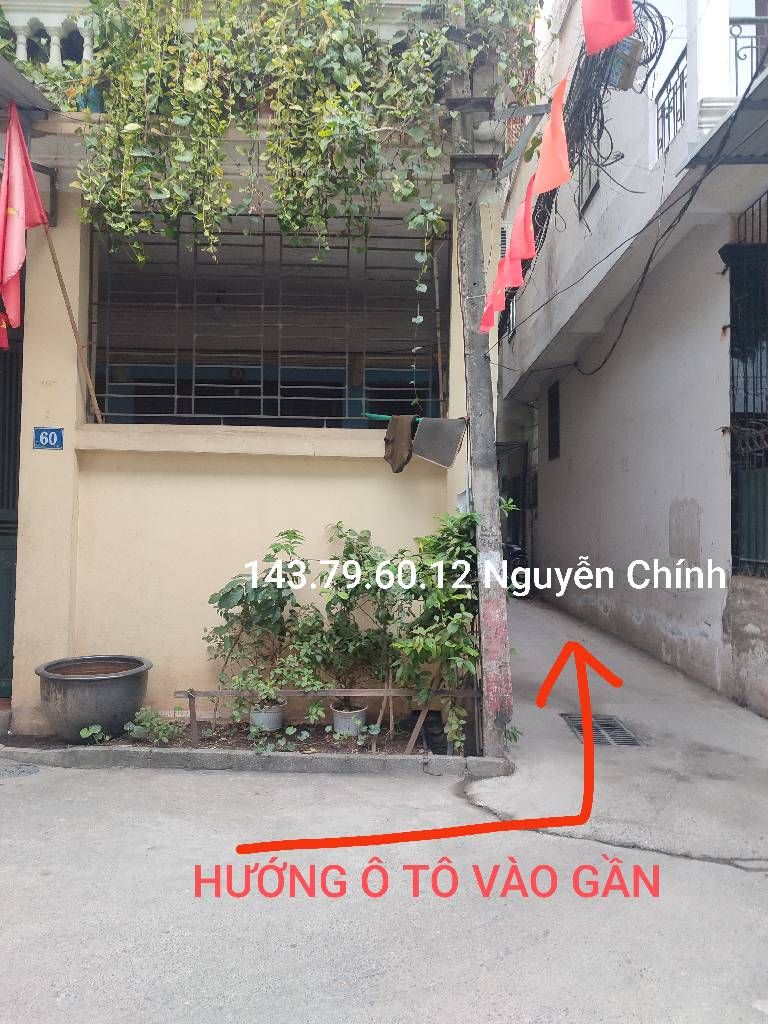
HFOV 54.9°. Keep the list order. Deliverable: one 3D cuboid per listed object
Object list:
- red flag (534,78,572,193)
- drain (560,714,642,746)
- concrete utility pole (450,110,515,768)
[{"bbox_3d":[0.487,-1.083,2.130,0.070,0.280,0.200,1,-2,-17],"label":"red flag"},{"bbox_3d":[1.587,1.613,5.420,0.410,0.040,0.760,1,-1,3],"label":"drain"},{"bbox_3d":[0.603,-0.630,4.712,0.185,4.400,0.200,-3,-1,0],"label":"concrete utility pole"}]

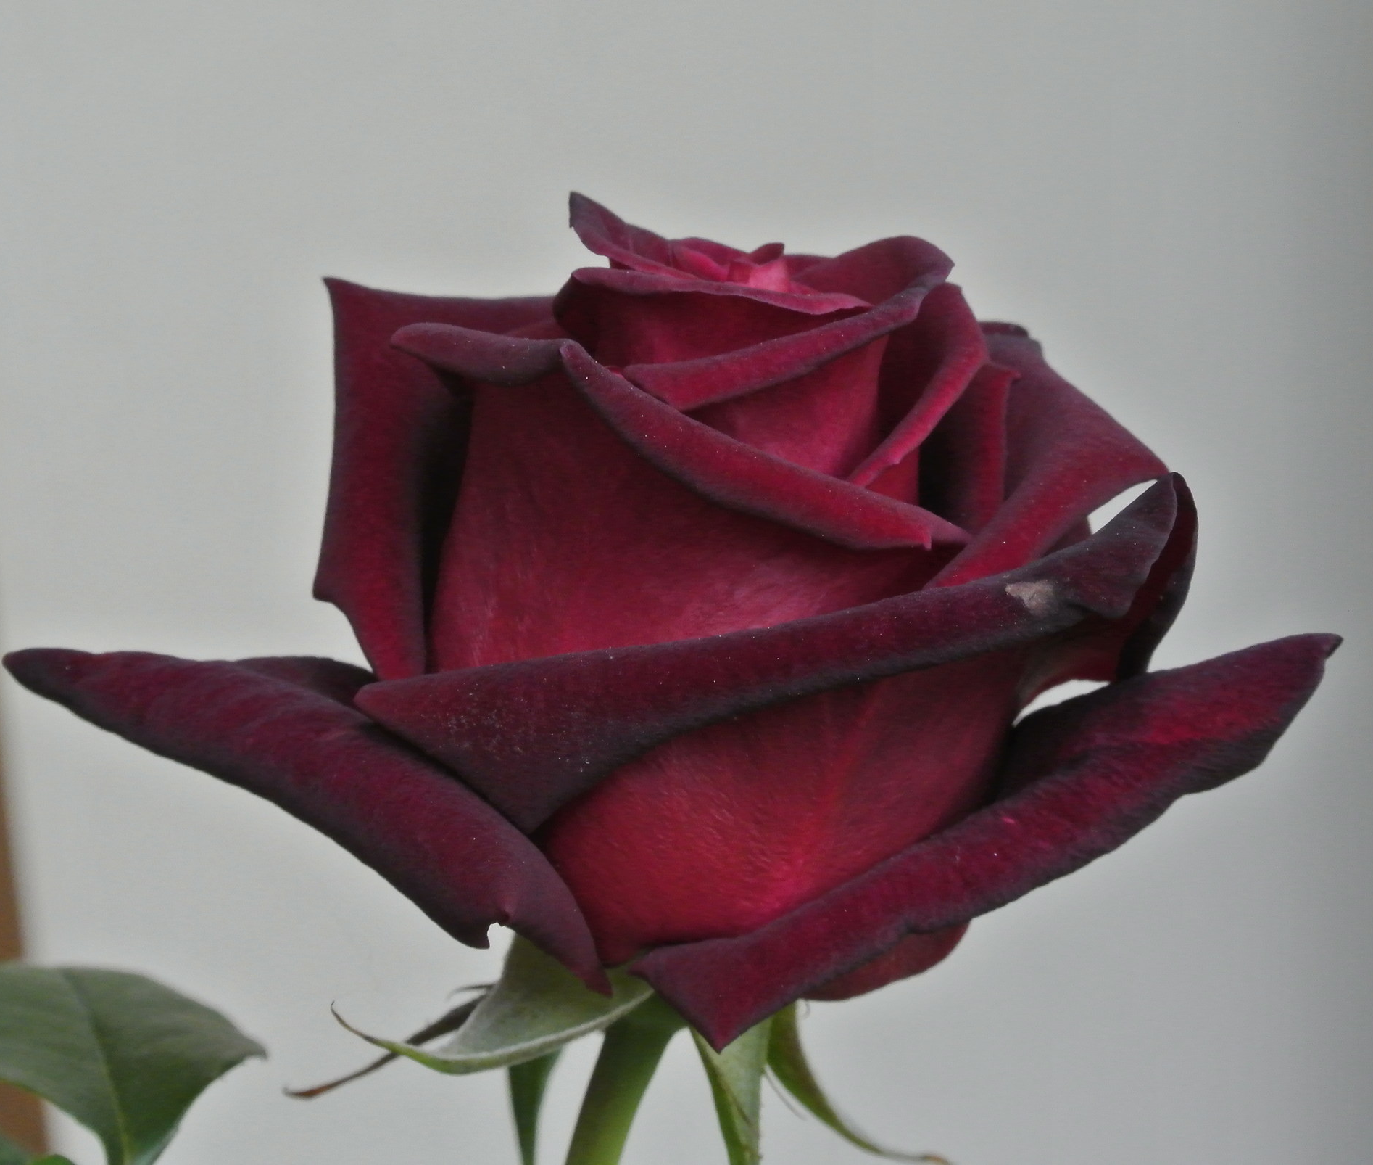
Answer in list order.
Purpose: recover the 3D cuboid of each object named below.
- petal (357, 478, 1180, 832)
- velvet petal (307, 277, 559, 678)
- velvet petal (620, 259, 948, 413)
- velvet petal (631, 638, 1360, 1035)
[{"bbox_3d":[0.006,0.006,0.302,0.062,0.024,0.022,-4,18,-5],"label":"petal"},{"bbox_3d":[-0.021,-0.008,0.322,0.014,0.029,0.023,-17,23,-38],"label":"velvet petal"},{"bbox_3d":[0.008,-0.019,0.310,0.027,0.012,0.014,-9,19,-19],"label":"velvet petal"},{"bbox_3d":[0.023,0.020,0.304,0.052,0.025,0.023,-13,21,-28],"label":"velvet petal"}]

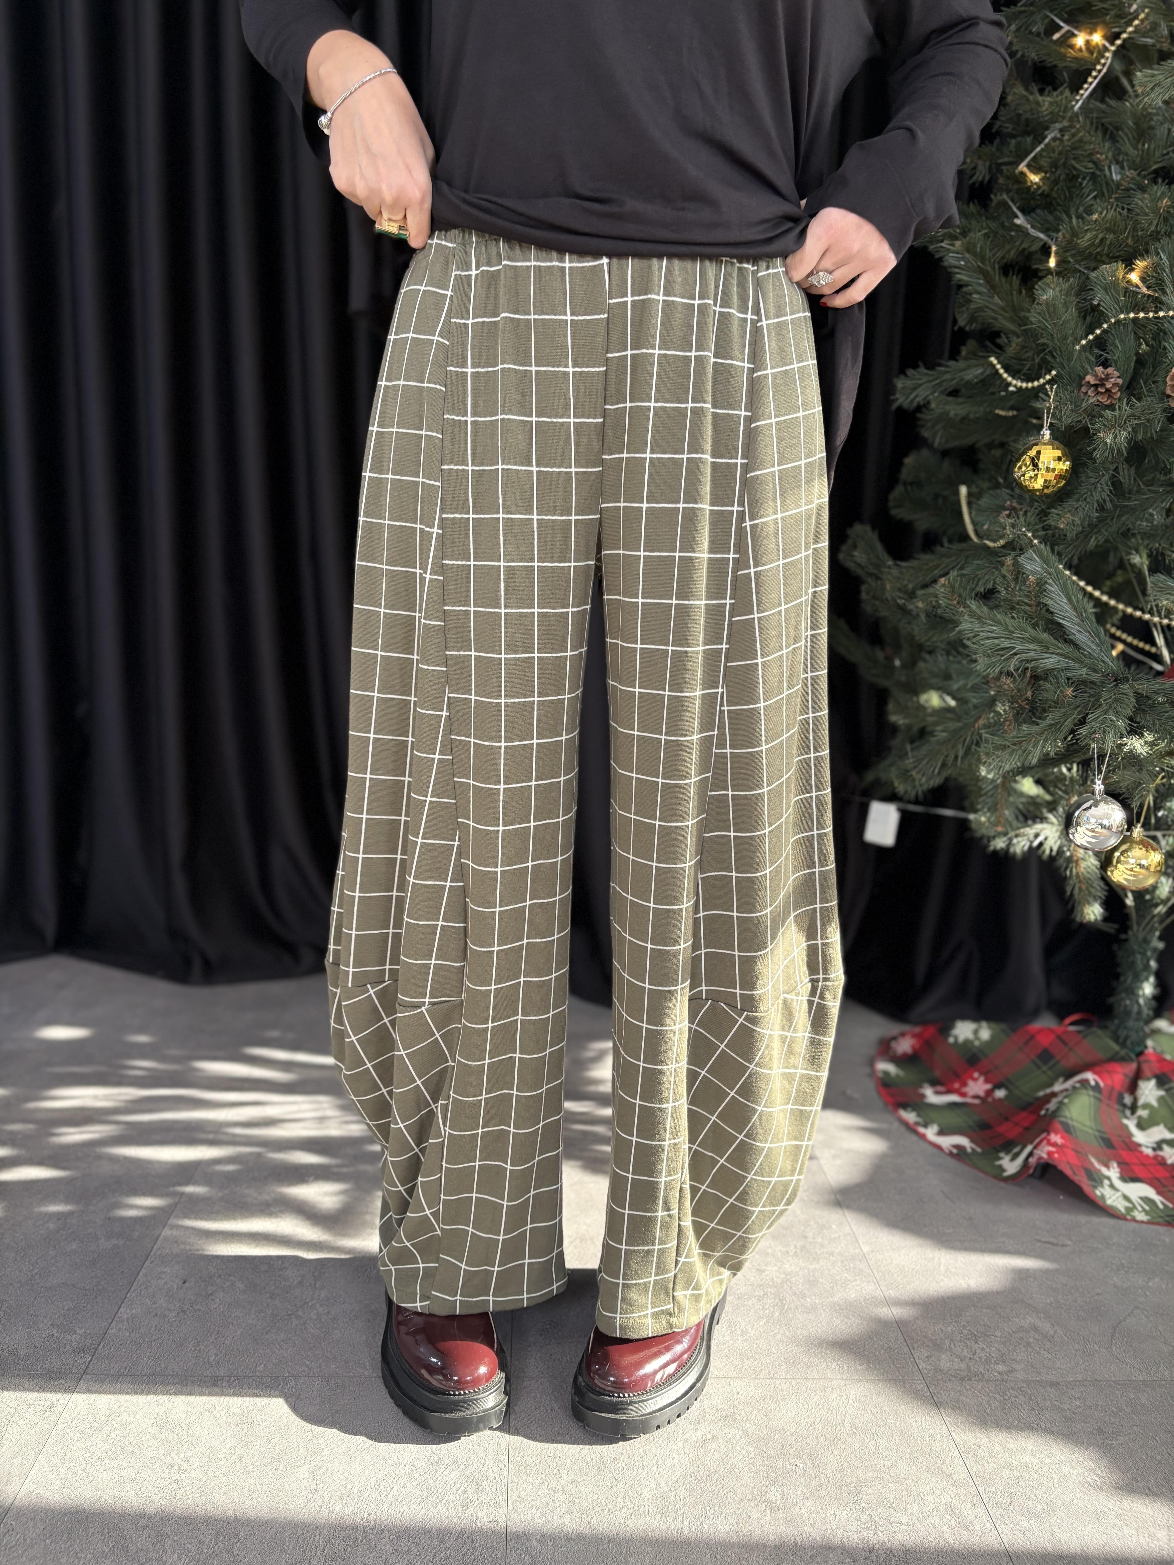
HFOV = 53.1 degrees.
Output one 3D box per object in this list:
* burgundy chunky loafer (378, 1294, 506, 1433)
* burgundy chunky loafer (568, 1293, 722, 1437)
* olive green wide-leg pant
[{"bbox_3d":[-0.145,0.501,1.164,0.113,0.115,0.280,0,11,-14],"label":"burgundy chunky loafer"},{"bbox_3d":[0.073,0.510,1.172,0.113,0.115,0.280,6,11,19],"label":"burgundy chunky loafer"},{"bbox_3d":[0.007,0.011,1.143,0.500,1.000,0.300,2,10,-3],"label":"olive green wide-leg pant"}]

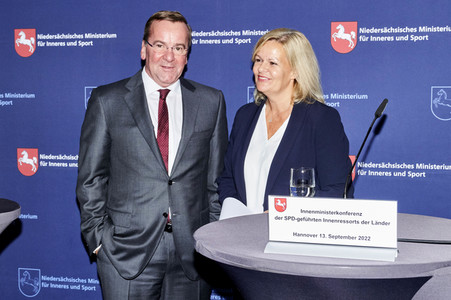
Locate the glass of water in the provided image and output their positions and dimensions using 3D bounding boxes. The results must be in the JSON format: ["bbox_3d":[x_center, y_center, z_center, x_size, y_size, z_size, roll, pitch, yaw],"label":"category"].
[{"bbox_3d":[0.213,0.123,1.200,0.070,0.145,0.070,0,2,0],"label":"glass of water"}]

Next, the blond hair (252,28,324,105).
[{"bbox_3d":[0.234,-0.311,1.630,0.240,0.280,0.250,5,2,38],"label":"blond hair"}]

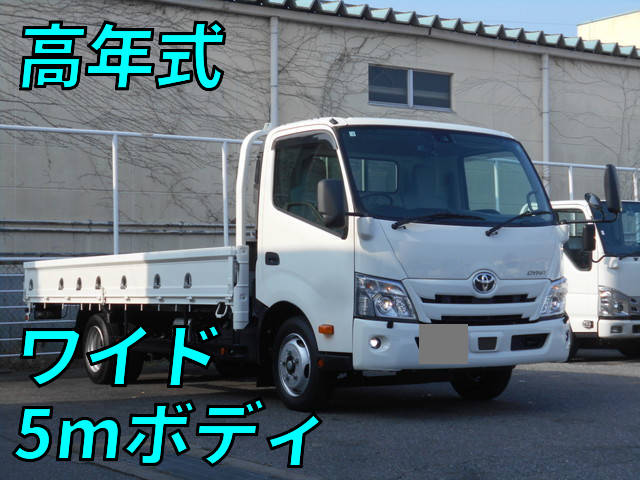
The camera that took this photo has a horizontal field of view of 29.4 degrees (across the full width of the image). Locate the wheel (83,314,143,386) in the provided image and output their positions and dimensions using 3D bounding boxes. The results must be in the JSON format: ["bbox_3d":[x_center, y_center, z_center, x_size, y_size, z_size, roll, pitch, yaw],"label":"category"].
[{"bbox_3d":[-2.087,1.099,12.382,0.420,0.712,0.712,1,-3,-32],"label":"wheel"}]

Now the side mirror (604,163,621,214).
[{"bbox_3d":[2.280,-0.394,9.510,0.090,0.375,0.190,-8,-6,31],"label":"side mirror"}]

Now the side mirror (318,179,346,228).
[{"bbox_3d":[0.086,-0.255,8.519,0.190,0.345,0.100,0,-5,-15],"label":"side mirror"}]

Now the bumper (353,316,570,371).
[{"bbox_3d":[1.148,0.754,9.053,1.980,0.365,0.300,1,-3,-33],"label":"bumper"}]

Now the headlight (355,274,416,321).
[{"bbox_3d":[0.474,0.403,8.670,0.400,0.340,0.230,1,-3,-33],"label":"headlight"}]

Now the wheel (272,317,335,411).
[{"bbox_3d":[-0.117,0.964,9.457,0.205,0.725,0.725,1,-3,-33],"label":"wheel"}]

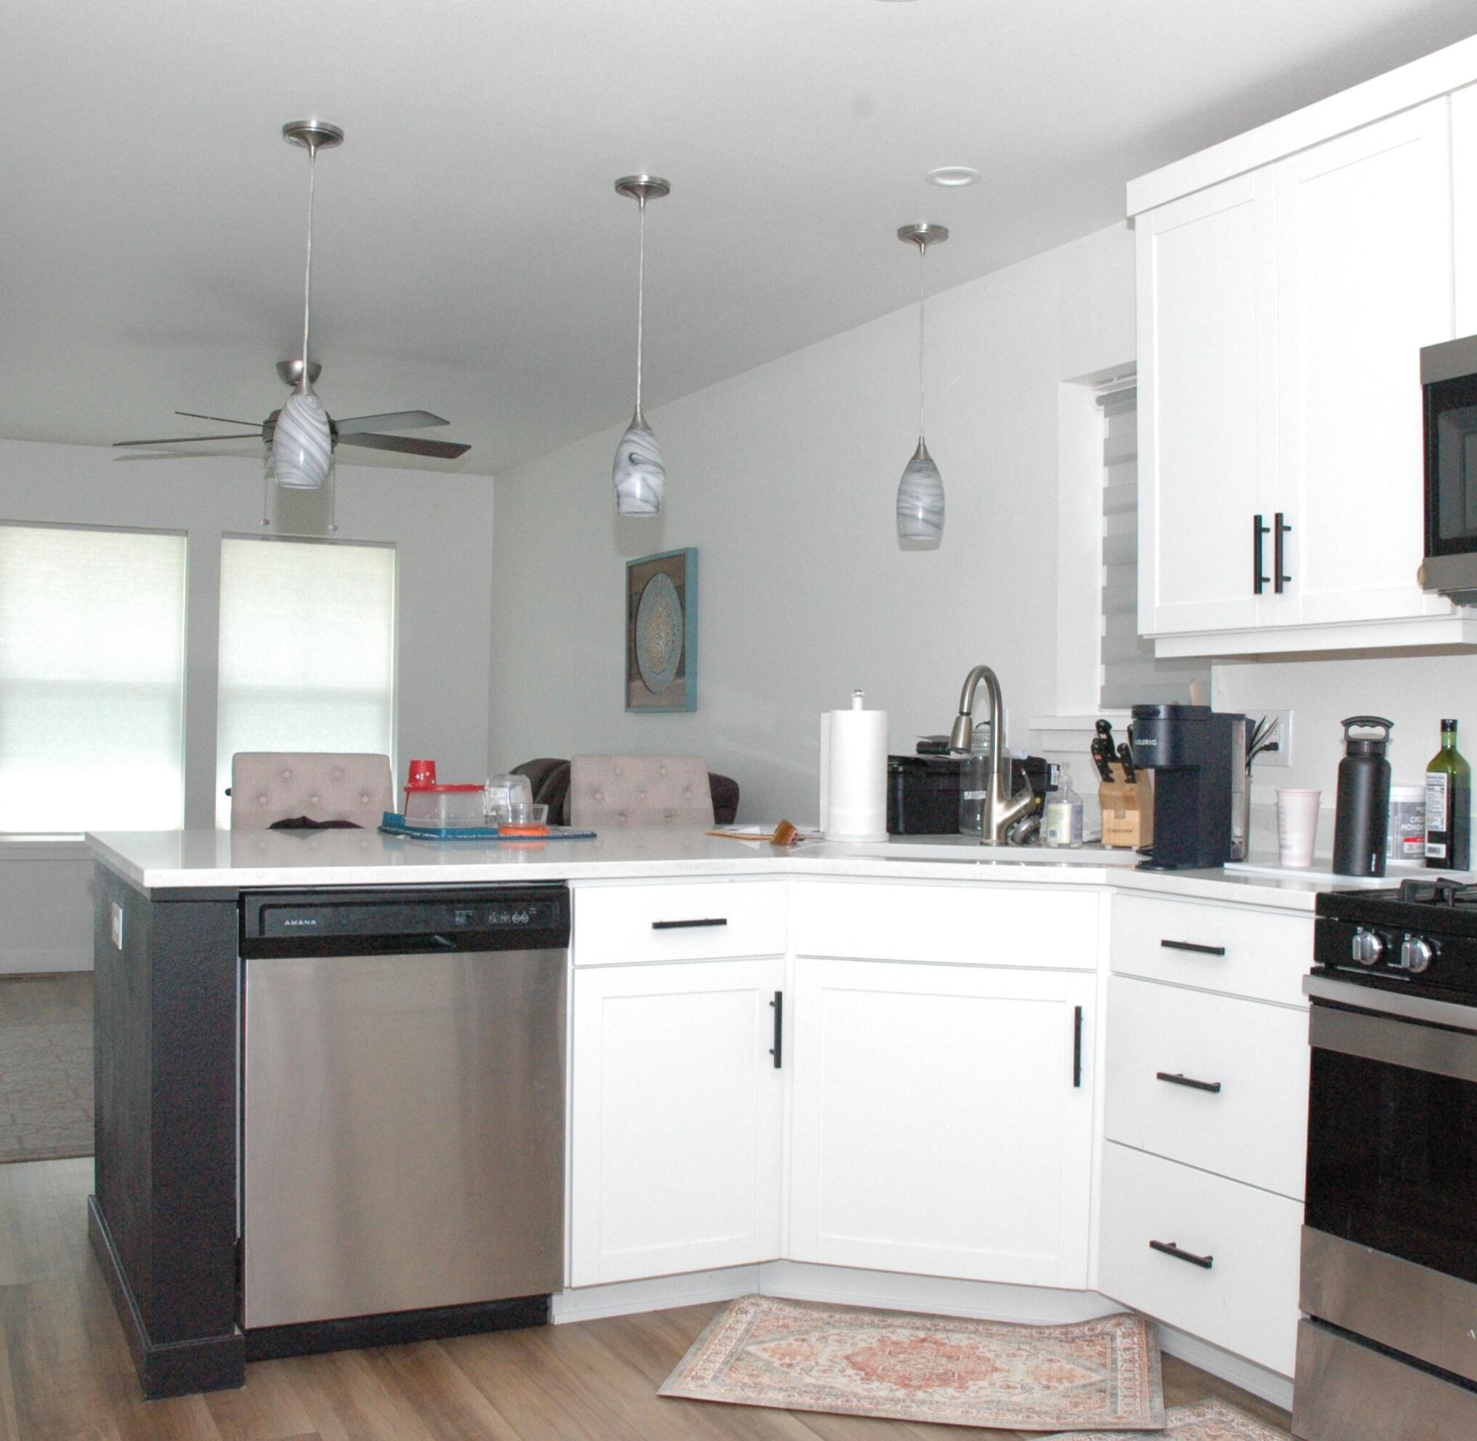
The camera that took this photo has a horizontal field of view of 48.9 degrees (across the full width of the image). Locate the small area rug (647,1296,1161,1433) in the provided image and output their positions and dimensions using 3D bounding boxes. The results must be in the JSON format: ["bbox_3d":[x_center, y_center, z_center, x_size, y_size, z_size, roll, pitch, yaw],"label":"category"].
[{"bbox_3d":[0.340,1.183,3.029,0.860,0.025,0.510,1,0,11],"label":"small area rug"}]

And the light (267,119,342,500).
[{"bbox_3d":[-0.922,-0.887,3.471,0.132,0.790,0.132,1,-1,-27],"label":"light"}]

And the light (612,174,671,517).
[{"bbox_3d":[-0.229,-0.863,3.787,0.130,0.780,0.130,1,0,0],"label":"light"}]

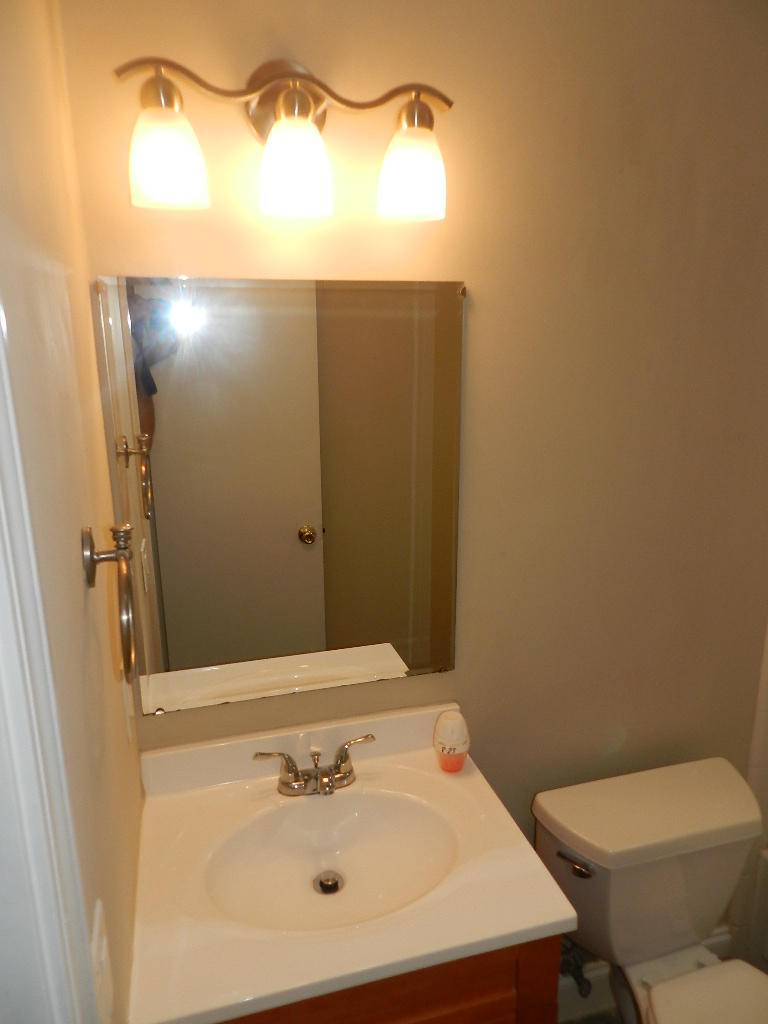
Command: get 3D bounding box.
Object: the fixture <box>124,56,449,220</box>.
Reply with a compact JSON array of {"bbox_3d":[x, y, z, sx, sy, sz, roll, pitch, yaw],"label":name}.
[{"bbox_3d":[-0.134,-0.566,1.008,0.485,0.231,0.158,-4,15,-15],"label":"fixture"}]

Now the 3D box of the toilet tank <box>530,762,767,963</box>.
[{"bbox_3d":[0.605,0.804,1.531,0.505,0.333,0.212,-4,15,-15],"label":"toilet tank"}]

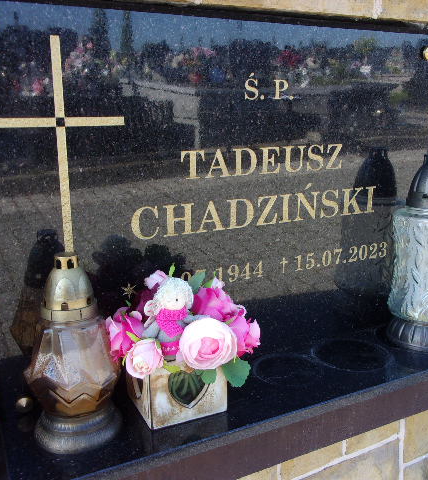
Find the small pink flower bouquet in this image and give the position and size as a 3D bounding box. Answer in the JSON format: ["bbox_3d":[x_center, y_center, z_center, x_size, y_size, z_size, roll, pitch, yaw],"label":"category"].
[{"bbox_3d":[-0.044,0.114,0.702,0.186,0.142,0.152,-7,14,-26],"label":"small pink flower bouquet"}]

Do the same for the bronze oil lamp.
[{"bbox_3d":[-0.177,0.133,0.648,0.118,0.230,0.118,-7,14,-26],"label":"bronze oil lamp"}]

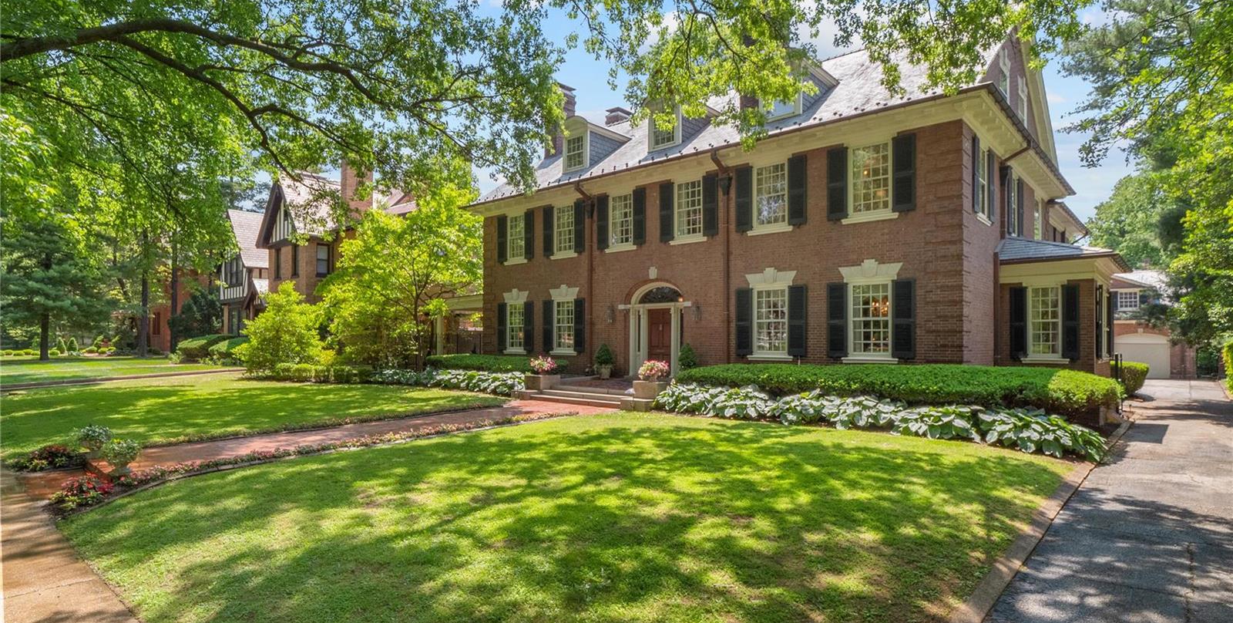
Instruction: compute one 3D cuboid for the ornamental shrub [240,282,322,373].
[{"bbox_3d":[-13.618,0.762,25.000,3.300,3.750,3.200,-1,-2,43],"label":"ornamental shrub"}]

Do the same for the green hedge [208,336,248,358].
[{"bbox_3d":[-21.023,2.041,33.500,2.100,1.450,2.000,-1,-2,43],"label":"green hedge"}]

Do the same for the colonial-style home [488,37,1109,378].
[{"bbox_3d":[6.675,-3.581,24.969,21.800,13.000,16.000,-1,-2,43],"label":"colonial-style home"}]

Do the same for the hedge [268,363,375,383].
[{"bbox_3d":[-11.306,2.367,23.600,4.100,0.680,0.700,0,-2,13],"label":"hedge"}]

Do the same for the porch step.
[{"bbox_3d":[-1.216,2.346,17.188,3.600,0.440,0.800,-1,-2,43],"label":"porch step"}]

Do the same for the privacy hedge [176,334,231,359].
[{"bbox_3d":[-24.198,2.127,36.300,2.200,1.600,2.100,-1,-2,43],"label":"privacy hedge"}]

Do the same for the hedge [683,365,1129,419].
[{"bbox_3d":[5.731,1.822,14.565,9.500,1.140,1.900,-1,-2,43],"label":"hedge"}]

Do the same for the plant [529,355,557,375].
[{"bbox_3d":[-2.236,1.621,18.700,0.850,0.600,0.800,-1,-2,43],"label":"plant"}]

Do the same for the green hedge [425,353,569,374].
[{"bbox_3d":[-4.568,2.101,22.787,6.800,1.010,1.500,-1,-2,43],"label":"green hedge"}]

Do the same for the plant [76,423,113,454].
[{"bbox_3d":[-8.394,2.049,9.900,0.580,0.470,0.560,-1,-2,43],"label":"plant"}]

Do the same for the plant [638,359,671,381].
[{"bbox_3d":[0.963,1.506,15.800,0.850,0.560,0.800,0,-2,0],"label":"plant"}]

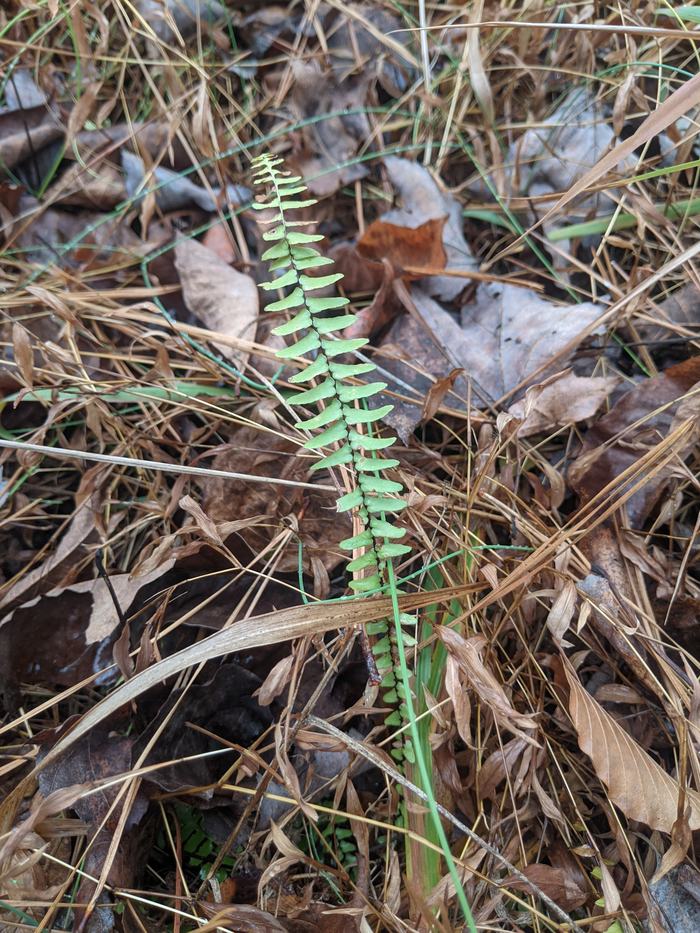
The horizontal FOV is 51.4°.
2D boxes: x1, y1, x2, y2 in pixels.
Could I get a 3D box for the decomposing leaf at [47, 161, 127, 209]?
[{"bbox_3d":[-0.251,-0.267,0.690,0.067,0.025,0.045,-12,53,-9],"label":"decomposing leaf"}]

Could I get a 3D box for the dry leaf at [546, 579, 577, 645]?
[{"bbox_3d":[0.119,0.082,0.410,0.015,0.022,0.030,8,52,6],"label":"dry leaf"}]

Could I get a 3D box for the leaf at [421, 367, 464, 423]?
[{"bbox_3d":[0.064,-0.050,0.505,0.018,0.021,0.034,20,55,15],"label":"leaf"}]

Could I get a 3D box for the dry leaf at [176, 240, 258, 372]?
[{"bbox_3d":[-0.095,-0.116,0.515,0.047,0.020,0.104,-27,83,-10],"label":"dry leaf"}]

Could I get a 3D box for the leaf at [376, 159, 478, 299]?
[{"bbox_3d":[0.060,-0.183,0.560,0.060,0.030,0.120,-18,77,-2],"label":"leaf"}]

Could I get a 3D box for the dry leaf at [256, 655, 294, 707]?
[{"bbox_3d":[-0.039,0.113,0.385,0.012,0.008,0.029,32,68,11],"label":"dry leaf"}]

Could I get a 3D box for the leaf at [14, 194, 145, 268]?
[{"bbox_3d":[-0.235,-0.207,0.640,0.103,0.018,0.074,0,52,0],"label":"leaf"}]

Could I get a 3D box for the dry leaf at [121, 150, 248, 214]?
[{"bbox_3d":[-0.153,-0.266,0.680,0.110,0.027,0.046,14,53,11],"label":"dry leaf"}]

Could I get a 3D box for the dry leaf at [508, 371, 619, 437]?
[{"bbox_3d":[0.136,-0.040,0.465,0.070,0.018,0.032,-20,70,0],"label":"dry leaf"}]

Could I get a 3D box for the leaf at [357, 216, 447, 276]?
[{"bbox_3d":[0.042,-0.183,0.605,0.072,0.031,0.040,-4,52,-3],"label":"leaf"}]

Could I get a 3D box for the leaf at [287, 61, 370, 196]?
[{"bbox_3d":[-0.019,-0.293,0.630,0.062,0.025,0.106,6,86,0],"label":"leaf"}]

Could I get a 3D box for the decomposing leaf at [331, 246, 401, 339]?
[{"bbox_3d":[0.014,-0.138,0.580,0.043,0.034,0.063,16,54,12],"label":"decomposing leaf"}]

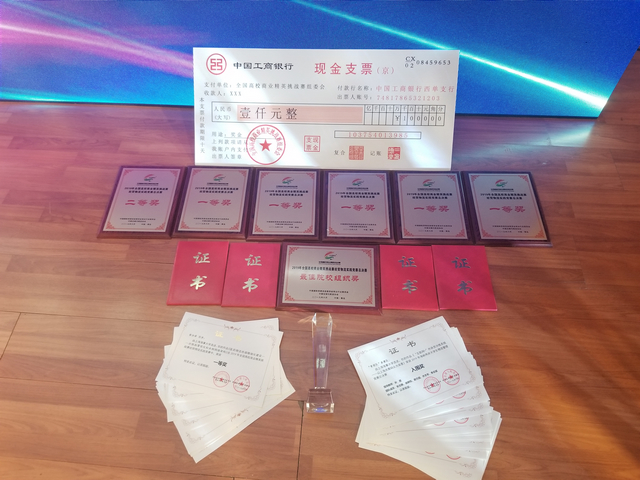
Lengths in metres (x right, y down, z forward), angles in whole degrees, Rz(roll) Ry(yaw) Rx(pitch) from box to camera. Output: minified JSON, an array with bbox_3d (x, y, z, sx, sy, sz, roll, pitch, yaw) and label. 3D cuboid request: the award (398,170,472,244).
[{"bbox_3d":[0.368,-0.114,1.596,0.239,0.017,0.305,1,56,2],"label":"award"}]

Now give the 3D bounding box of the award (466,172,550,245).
[{"bbox_3d":[0.613,-0.111,1.589,0.239,0.017,0.305,1,56,2],"label":"award"}]

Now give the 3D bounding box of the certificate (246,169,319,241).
[{"bbox_3d":[-0.114,-0.125,1.611,0.239,0.017,0.305,0,56,1],"label":"certificate"}]

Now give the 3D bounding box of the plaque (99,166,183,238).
[{"bbox_3d":[-0.596,-0.136,1.626,0.239,0.017,0.305,1,56,1],"label":"plaque"}]

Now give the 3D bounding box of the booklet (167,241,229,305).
[{"bbox_3d":[-0.371,0.098,1.472,0.162,0.008,0.221,-1,56,0],"label":"booklet"}]

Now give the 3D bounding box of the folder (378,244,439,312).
[{"bbox_3d":[0.266,0.109,1.454,0.162,0.008,0.221,1,56,2],"label":"folder"}]

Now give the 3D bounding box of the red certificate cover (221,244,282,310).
[{"bbox_3d":[-0.206,0.103,1.466,0.162,0.008,0.221,1,56,1],"label":"red certificate cover"}]

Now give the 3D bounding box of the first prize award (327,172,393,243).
[{"bbox_3d":[0.127,-0.118,1.602,0.239,0.017,0.305,1,56,2],"label":"first prize award"}]

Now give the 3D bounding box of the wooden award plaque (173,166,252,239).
[{"bbox_3d":[-0.355,-0.136,1.622,0.239,0.017,0.305,1,56,2],"label":"wooden award plaque"}]

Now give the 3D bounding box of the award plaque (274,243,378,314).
[{"bbox_3d":[0.029,0.108,1.454,0.305,0.017,0.239,2,56,2],"label":"award plaque"}]

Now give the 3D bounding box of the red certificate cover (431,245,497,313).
[{"bbox_3d":[0.432,0.110,1.451,0.162,0.008,0.221,1,56,2],"label":"red certificate cover"}]

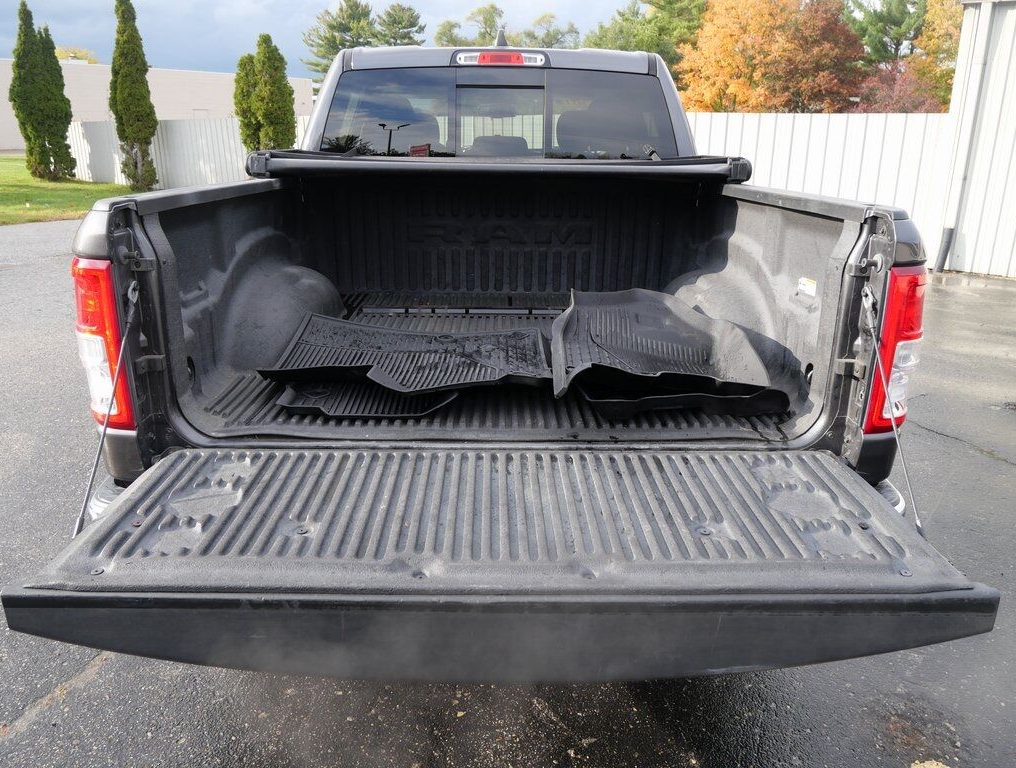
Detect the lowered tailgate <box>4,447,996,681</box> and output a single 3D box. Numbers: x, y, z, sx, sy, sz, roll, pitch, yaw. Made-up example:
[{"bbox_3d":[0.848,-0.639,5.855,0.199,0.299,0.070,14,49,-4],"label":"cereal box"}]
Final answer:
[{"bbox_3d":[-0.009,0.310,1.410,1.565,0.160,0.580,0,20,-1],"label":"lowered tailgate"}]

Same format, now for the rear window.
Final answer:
[{"bbox_3d":[-0.033,-1.197,3.167,1.620,0.410,0.080,0,6,-1],"label":"rear window"}]

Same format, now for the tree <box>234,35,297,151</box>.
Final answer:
[{"bbox_3d":[-4.857,-5.239,14.376,1.240,3.320,1.060,0,17,-1],"label":"tree"}]

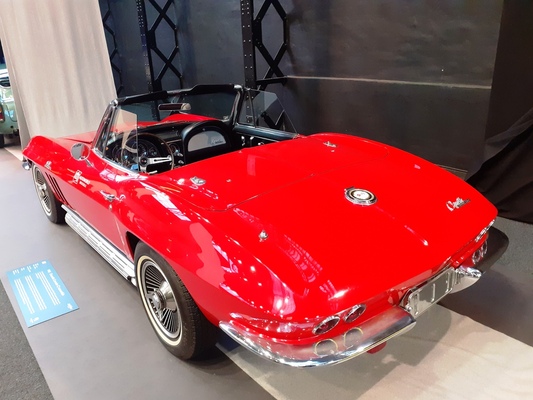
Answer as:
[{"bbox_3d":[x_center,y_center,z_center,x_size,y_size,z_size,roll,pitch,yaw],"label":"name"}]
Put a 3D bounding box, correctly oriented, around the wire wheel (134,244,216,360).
[{"bbox_3d":[-0.482,0.491,2.211,0.200,0.670,0.670,-17,25,-37],"label":"wire wheel"}]

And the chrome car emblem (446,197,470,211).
[{"bbox_3d":[1.022,0.016,2.197,0.200,0.012,0.070,-10,40,-39],"label":"chrome car emblem"}]

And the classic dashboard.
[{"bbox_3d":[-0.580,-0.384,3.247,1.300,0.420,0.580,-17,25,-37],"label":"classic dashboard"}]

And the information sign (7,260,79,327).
[{"bbox_3d":[-1.584,0.620,2.905,0.296,0.015,0.870,-17,25,-37],"label":"information sign"}]

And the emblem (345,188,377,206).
[{"bbox_3d":[0.453,-0.025,2.008,0.155,0.030,0.155,8,33,-5],"label":"emblem"}]

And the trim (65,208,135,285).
[{"bbox_3d":[-1.234,0.299,3.078,0.120,0.170,1.540,-17,25,-37],"label":"trim"}]

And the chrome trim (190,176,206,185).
[{"bbox_3d":[-0.346,-0.101,2.113,0.060,0.030,0.090,-17,25,-37],"label":"chrome trim"}]

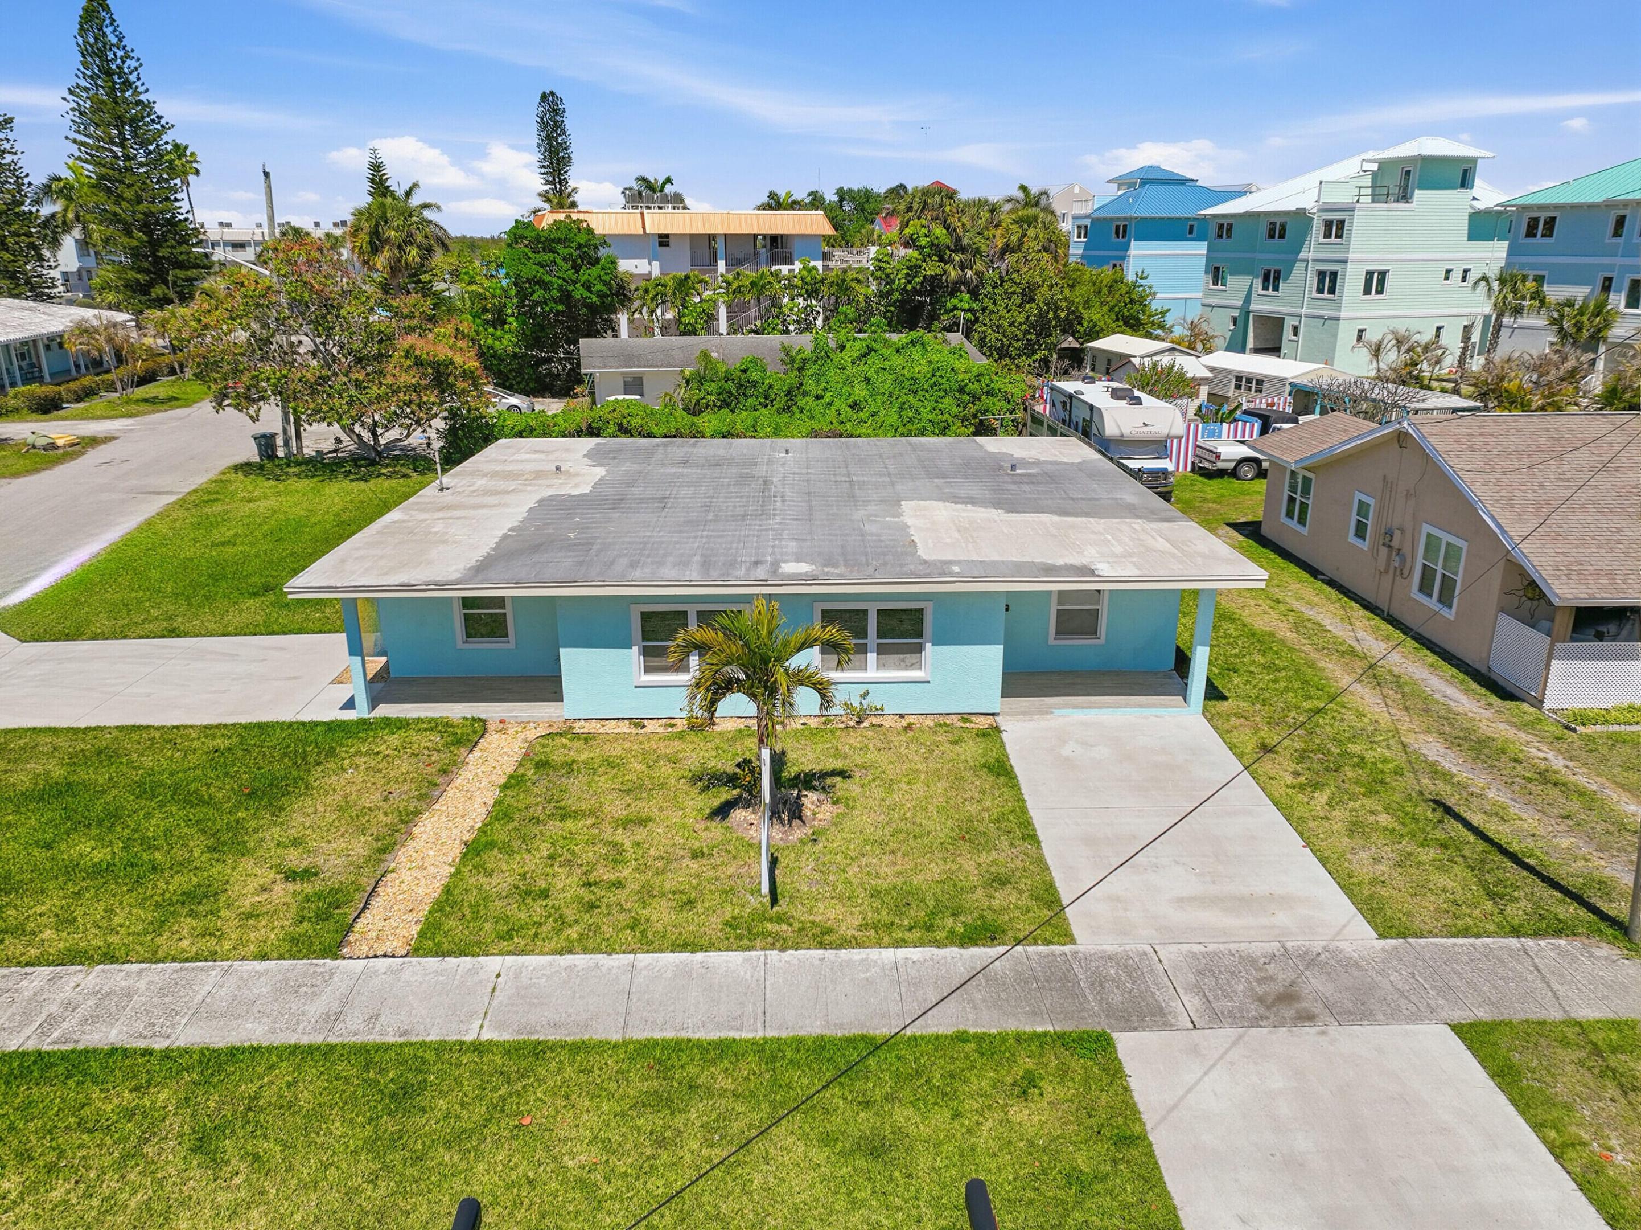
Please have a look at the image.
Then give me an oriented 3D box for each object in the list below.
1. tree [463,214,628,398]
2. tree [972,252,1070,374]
[{"bbox_3d":[-14.850,-17.092,62.924,8.320,9.250,7.900,-1,18,-1],"label":"tree"},{"bbox_3d":[11.332,-16.639,64.347,5.530,7.410,4.980,-1,18,-1],"label":"tree"}]

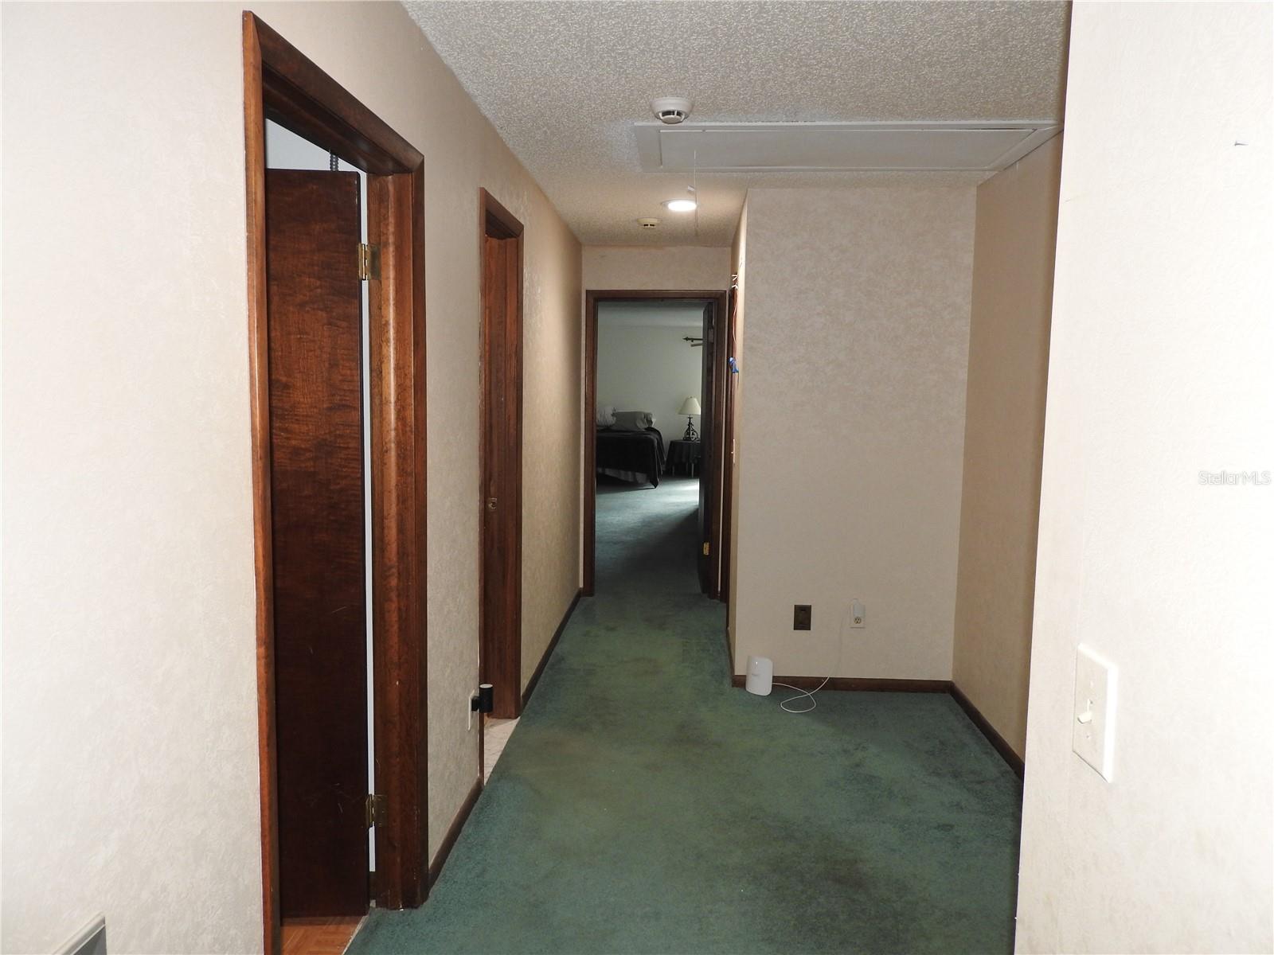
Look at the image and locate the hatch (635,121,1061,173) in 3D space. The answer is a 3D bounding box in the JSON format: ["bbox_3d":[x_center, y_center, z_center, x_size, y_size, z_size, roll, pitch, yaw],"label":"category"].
[{"bbox_3d":[0.769,-1.278,3.463,1.516,0.029,0.695,1,6,3],"label":"hatch"}]

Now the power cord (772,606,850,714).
[{"bbox_3d":[0.833,0.850,4.149,0.345,0.414,0.325,1,6,3],"label":"power cord"}]

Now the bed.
[{"bbox_3d":[-0.482,-0.349,13.684,1.700,0.770,2.050,1,6,3],"label":"bed"}]

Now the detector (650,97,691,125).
[{"bbox_3d":[0.118,-1.223,2.961,0.144,0.051,0.144,1,6,3],"label":"detector"}]

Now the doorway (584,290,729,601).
[{"bbox_3d":[0.119,-0.204,6.077,0.941,2.112,0.128,1,6,3],"label":"doorway"}]

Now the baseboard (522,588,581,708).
[{"bbox_3d":[-0.454,0.920,5.039,0.015,0.067,2.250,1,6,3],"label":"baseboard"}]

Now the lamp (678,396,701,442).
[{"bbox_3d":[0.874,-0.932,14.150,0.410,0.732,0.410,1,6,3],"label":"lamp"}]

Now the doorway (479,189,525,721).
[{"bbox_3d":[-0.587,0.035,3.475,0.138,2.130,0.701,1,6,3],"label":"doorway"}]

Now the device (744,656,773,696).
[{"bbox_3d":[0.590,0.954,4.268,0.118,0.170,0.064,4,7,30],"label":"device"}]

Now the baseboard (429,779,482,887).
[{"bbox_3d":[-0.583,1.134,2.870,0.015,0.067,0.715,1,6,3],"label":"baseboard"}]

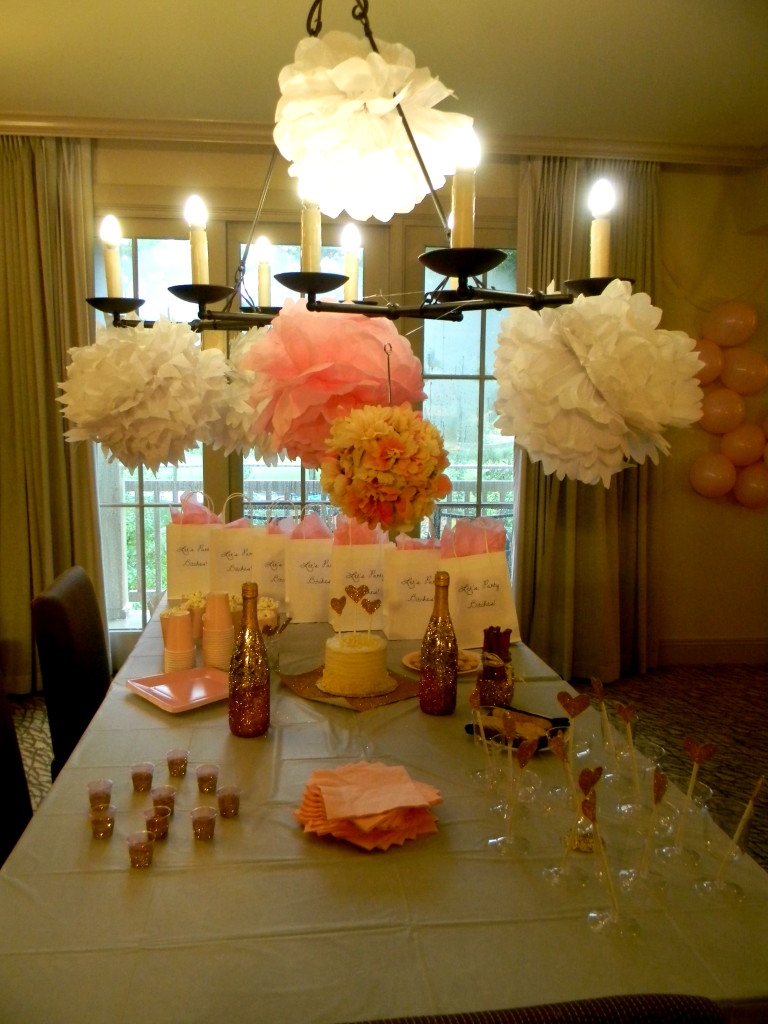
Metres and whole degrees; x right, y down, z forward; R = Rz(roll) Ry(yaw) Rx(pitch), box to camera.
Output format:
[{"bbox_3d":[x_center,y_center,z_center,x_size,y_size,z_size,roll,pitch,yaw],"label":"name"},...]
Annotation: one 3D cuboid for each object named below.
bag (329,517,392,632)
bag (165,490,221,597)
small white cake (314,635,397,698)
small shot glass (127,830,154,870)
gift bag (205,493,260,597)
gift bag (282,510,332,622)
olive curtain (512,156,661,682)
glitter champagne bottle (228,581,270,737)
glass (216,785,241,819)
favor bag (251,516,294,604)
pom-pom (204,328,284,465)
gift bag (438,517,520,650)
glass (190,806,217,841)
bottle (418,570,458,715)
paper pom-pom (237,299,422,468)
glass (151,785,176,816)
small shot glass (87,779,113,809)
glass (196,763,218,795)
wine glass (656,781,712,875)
[{"bbox_3d":[-0.067,0.184,2.613,0.201,0.362,0.111,-1,7,-12],"label":"bag"},{"bbox_3d":[-0.679,0.123,3.022,0.199,0.372,0.111,0,7,-6],"label":"bag"},{"bbox_3d":[-0.067,0.364,2.013,0.190,0.105,0.190,-1,7,-7],"label":"small white cake"},{"bbox_3d":[-0.360,0.497,1.221,0.042,0.050,0.042,-1,7,-7],"label":"small shot glass"},{"bbox_3d":[-0.511,0.134,2.946,0.196,0.372,0.111,0,7,-7],"label":"gift bag"},{"bbox_3d":[-0.215,0.170,2.717,0.199,0.362,0.111,-1,7,-8],"label":"gift bag"},{"bbox_3d":[1.056,-0.422,4.337,0.713,2.652,0.171,0,7,-5],"label":"olive curtain"},{"bbox_3d":[-0.285,0.310,1.762,0.086,0.319,0.086,0,7,0],"label":"glitter champagne bottle"},{"bbox_3d":[-0.263,0.495,1.408,0.041,0.040,0.041,0,7,0],"label":"glass"},{"bbox_3d":[-0.343,0.175,2.744,0.200,0.295,0.110,-1,7,-7],"label":"favor bag"},{"bbox_3d":[-0.277,-0.268,1.920,0.335,0.320,0.335,-1,7,-7],"label":"pom-pom"},{"bbox_3d":[0.272,0.204,2.455,0.208,0.367,0.116,-3,8,-27],"label":"gift bag"},{"bbox_3d":[-0.289,0.504,1.336,0.042,0.040,0.042,0,7,0],"label":"glass"},{"bbox_3d":[0.123,0.287,1.816,0.085,0.312,0.085,-1,7,-7],"label":"bottle"},{"bbox_3d":[-0.103,-0.258,1.650,0.360,0.335,0.360,-1,7,-7],"label":"paper pom-pom"},{"bbox_3d":[-0.366,0.477,1.375,0.042,0.050,0.042,-1,7,-7],"label":"glass"},{"bbox_3d":[-0.487,0.491,1.426,0.041,0.040,0.041,0,7,0],"label":"small shot glass"},{"bbox_3d":[-0.318,0.484,1.498,0.042,0.040,0.042,0,7,0],"label":"glass"},{"bbox_3d":[0.442,0.467,1.235,0.090,0.106,0.090,-1,7,-7],"label":"wine glass"}]

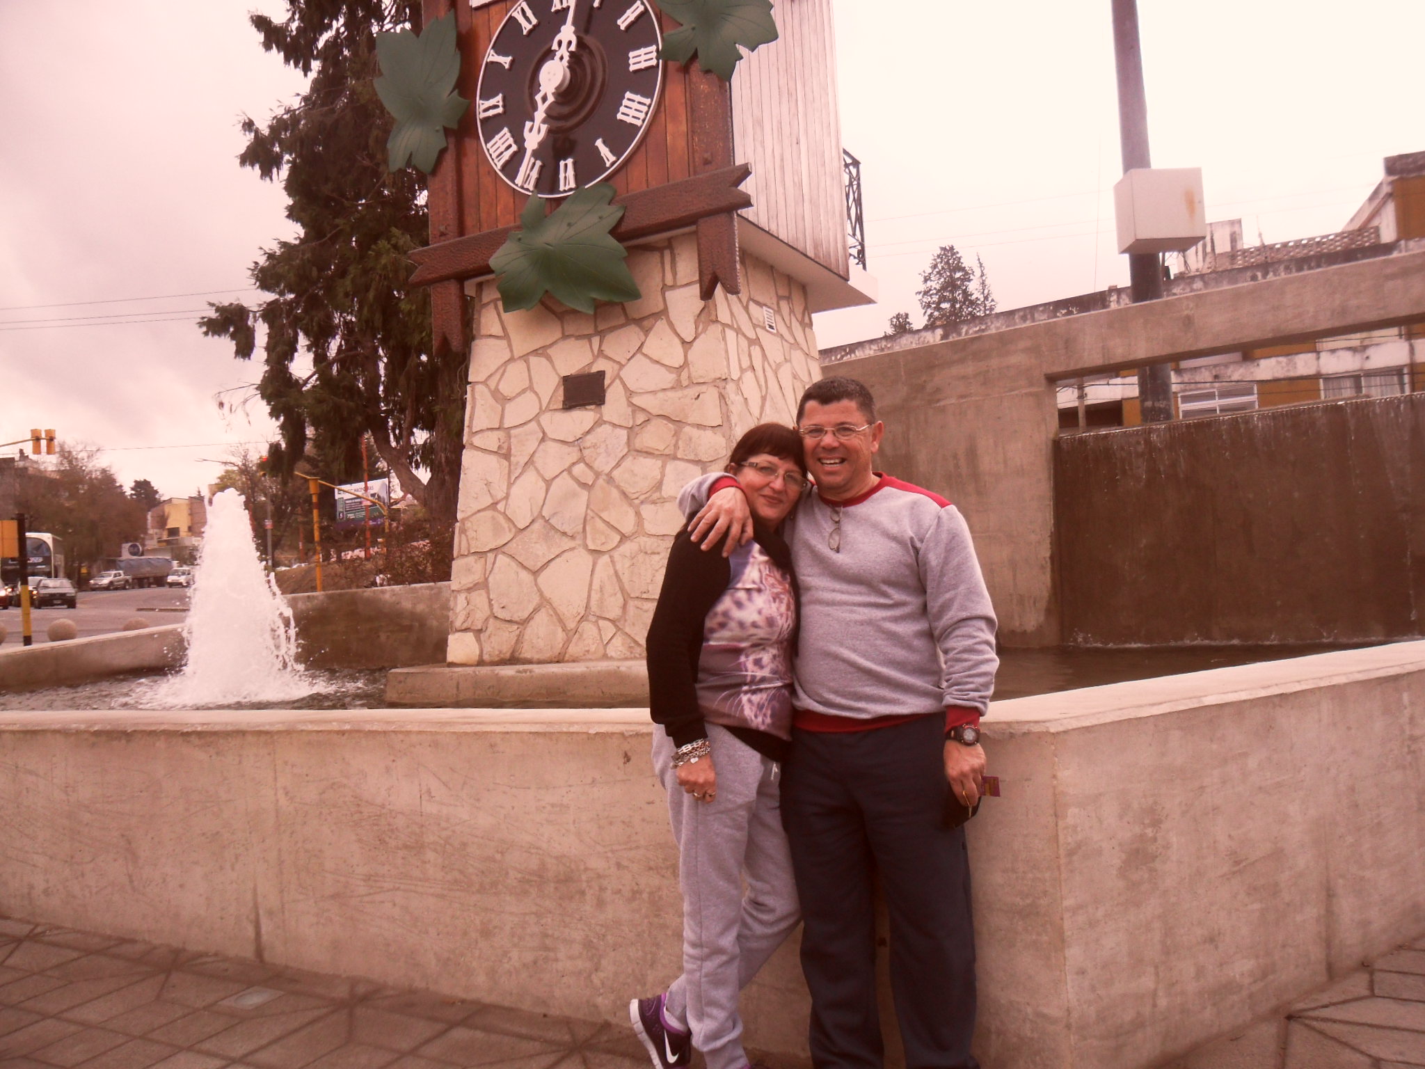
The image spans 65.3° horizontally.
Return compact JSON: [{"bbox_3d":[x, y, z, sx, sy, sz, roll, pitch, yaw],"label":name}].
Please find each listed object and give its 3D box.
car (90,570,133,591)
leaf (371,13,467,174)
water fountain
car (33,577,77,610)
[{"bbox_3d":[-56.250,4.292,104.000,1.800,1.770,5.100,-3,-3,-6],"label":"car"},{"bbox_3d":[-1.811,-2.733,6.900,0.740,0.970,0.170,-5,-4,27],"label":"leaf"},{"bbox_3d":[-3.398,0.423,7.900,1.200,1.500,1.200,-3,-3,0],"label":"water fountain"},{"bbox_3d":[-32.770,2.918,55.500,1.640,1.400,4.150,-1,-4,-35],"label":"car"}]

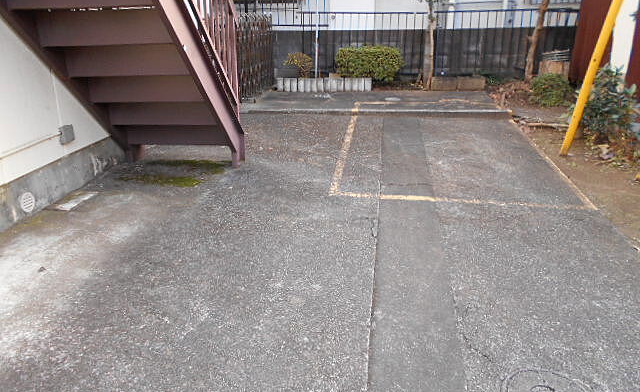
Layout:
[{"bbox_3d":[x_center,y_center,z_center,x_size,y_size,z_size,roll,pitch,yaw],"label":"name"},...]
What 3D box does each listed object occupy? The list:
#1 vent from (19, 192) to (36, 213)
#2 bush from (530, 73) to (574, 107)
[{"bbox_3d":[-2.100,0.049,3.476,0.025,0.138,0.138,2,22,8],"label":"vent"},{"bbox_3d":[3.137,-1.464,6.473,0.570,0.400,0.540,2,22,8],"label":"bush"}]

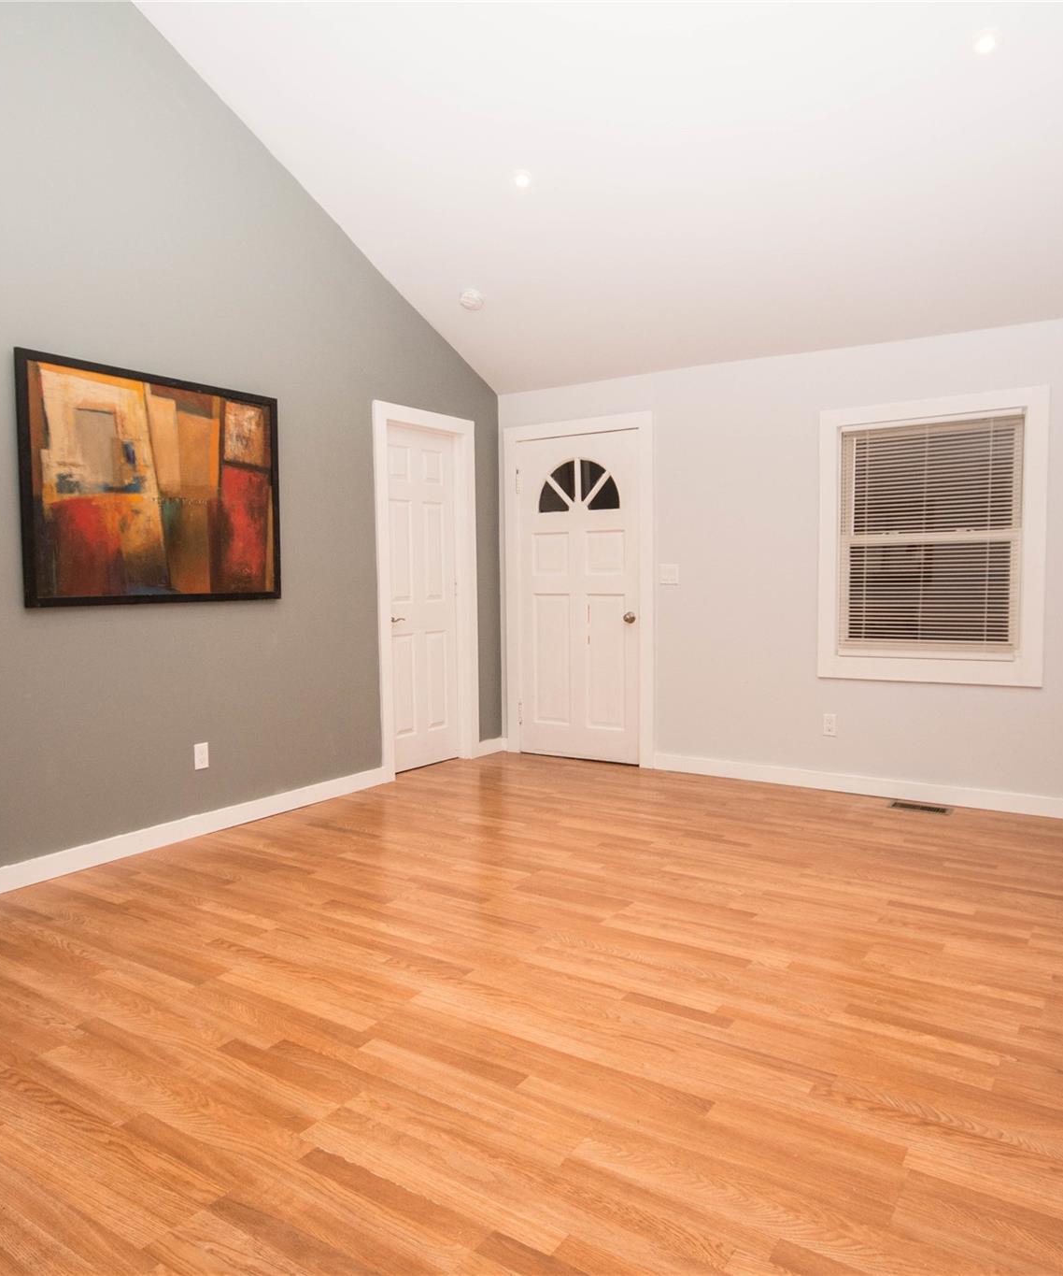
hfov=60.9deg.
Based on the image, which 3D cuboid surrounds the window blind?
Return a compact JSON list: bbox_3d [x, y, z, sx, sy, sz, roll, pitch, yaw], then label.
[{"bbox_3d":[2.006,-0.504,4.587,0.860,1.173,0.040,2,5,35],"label":"window blind"}]

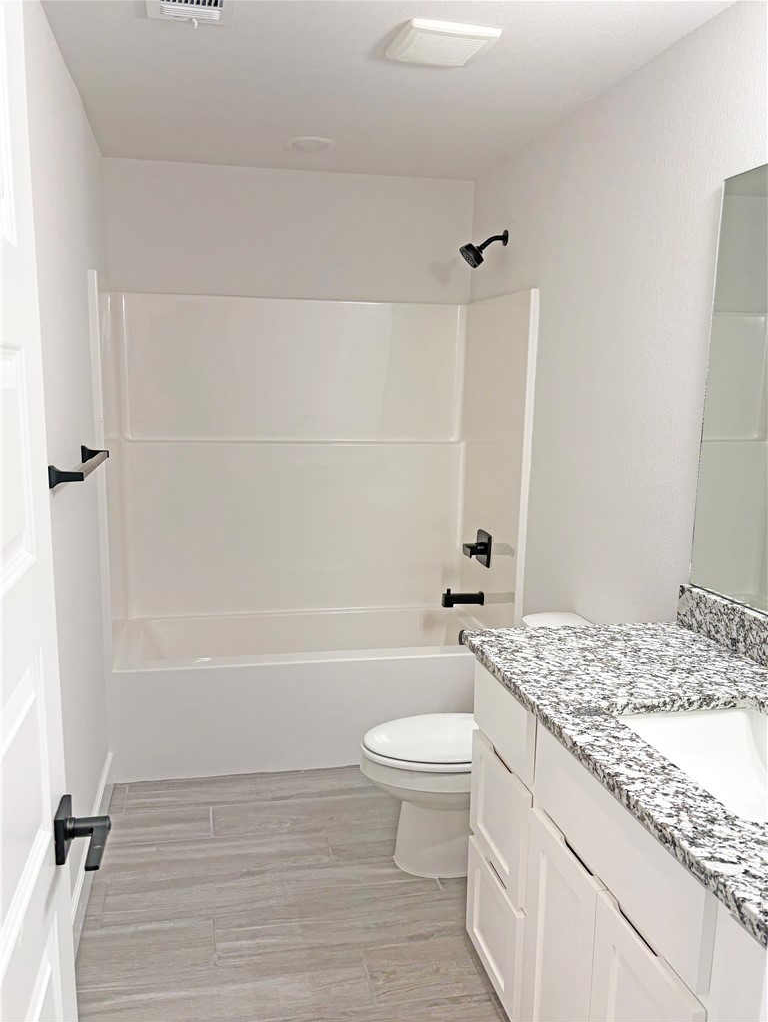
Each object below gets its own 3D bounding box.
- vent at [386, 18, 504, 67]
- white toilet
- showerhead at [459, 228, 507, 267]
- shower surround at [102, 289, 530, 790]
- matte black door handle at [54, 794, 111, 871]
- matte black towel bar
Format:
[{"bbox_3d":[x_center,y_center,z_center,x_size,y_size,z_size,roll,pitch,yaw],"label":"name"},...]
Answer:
[{"bbox_3d":[0.149,-1.218,2.025,0.235,0.030,0.228,-1,10,-13],"label":"vent"},{"bbox_3d":[0.313,0.729,2.327,0.775,0.735,0.430,-1,10,-13],"label":"white toilet"},{"bbox_3d":[0.400,-1.056,3.097,0.200,0.160,0.100,-1,10,-13],"label":"showerhead"},{"bbox_3d":[-0.296,0.030,3.168,1.570,1.814,0.725,-1,10,-13],"label":"shower surround"},{"bbox_3d":[-0.389,0.422,0.989,0.066,0.064,0.125,-1,10,-13],"label":"matte black door handle"},{"bbox_3d":[-0.806,-0.128,2.073,0.078,0.053,0.610,-1,10,-13],"label":"matte black towel bar"}]

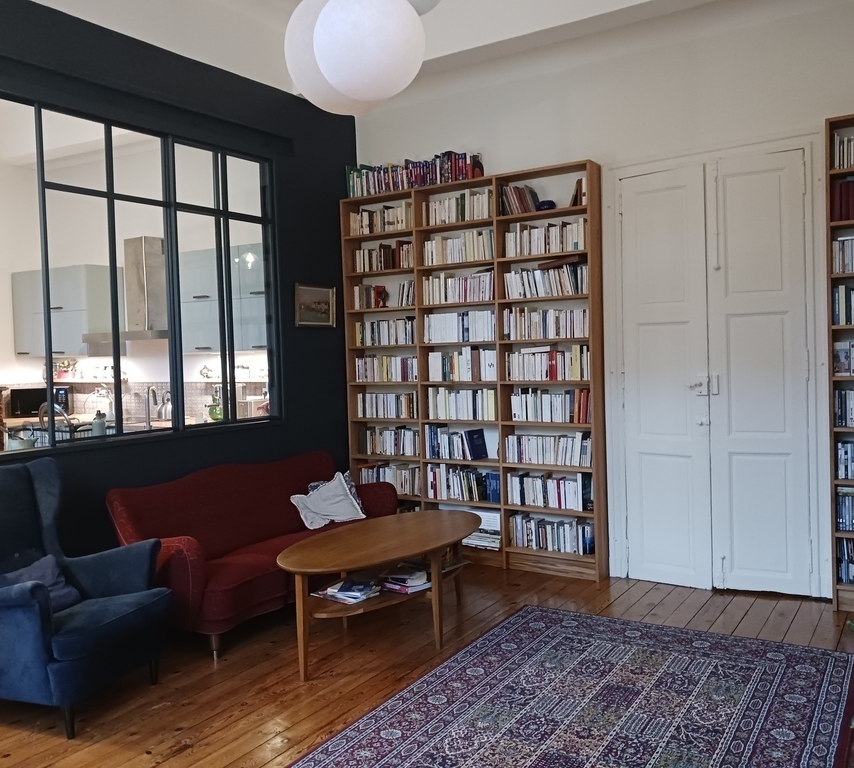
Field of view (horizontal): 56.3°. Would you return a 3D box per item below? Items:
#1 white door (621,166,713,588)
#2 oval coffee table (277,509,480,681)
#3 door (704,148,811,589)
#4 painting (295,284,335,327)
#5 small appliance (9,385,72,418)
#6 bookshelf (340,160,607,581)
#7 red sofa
[{"bbox_3d":[1.454,-0.037,4.856,0.520,2.490,0.050,0,2,34],"label":"white door"},{"bbox_3d":[-0.183,1.034,4.071,0.676,0.537,1.342,0,3,38],"label":"oval coffee table"},{"bbox_3d":[1.888,-0.041,4.559,0.535,2.490,0.050,0,2,34],"label":"door"},{"bbox_3d":[-0.775,-0.546,5.625,0.040,0.298,0.420,0,2,34],"label":"painting"},{"bbox_3d":[-3.682,0.172,7.678,0.495,0.265,0.370,-2,2,-15],"label":"small appliance"},{"bbox_3d":[0.266,-0.066,5.534,1.975,2.603,0.200,0,2,34],"label":"bookshelf"},{"bbox_3d":[-0.881,0.900,4.676,0.840,0.805,1.740,0,2,34],"label":"red sofa"}]

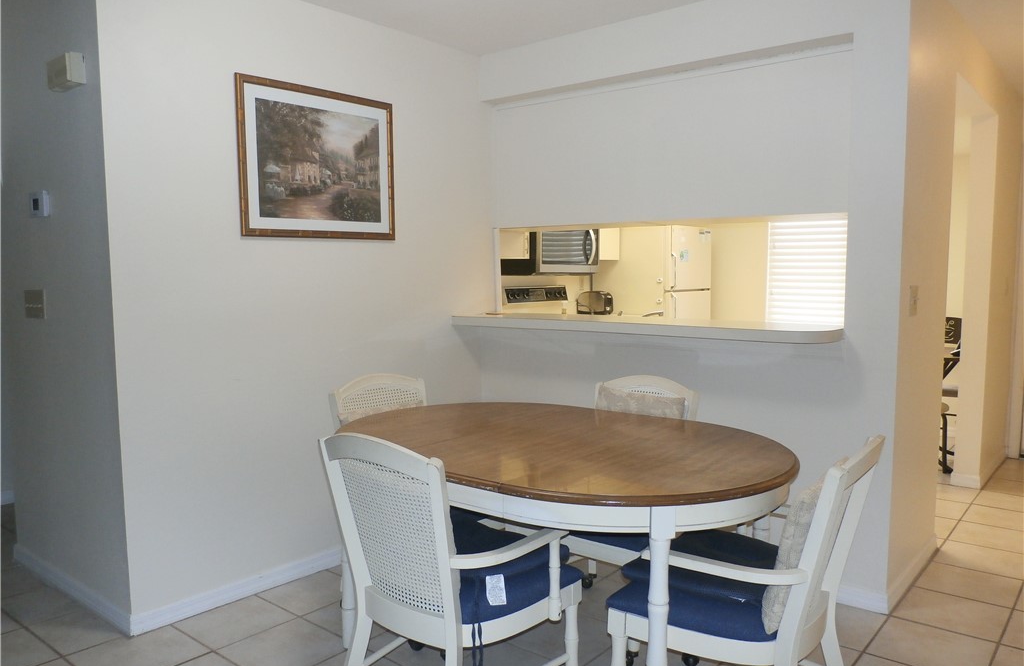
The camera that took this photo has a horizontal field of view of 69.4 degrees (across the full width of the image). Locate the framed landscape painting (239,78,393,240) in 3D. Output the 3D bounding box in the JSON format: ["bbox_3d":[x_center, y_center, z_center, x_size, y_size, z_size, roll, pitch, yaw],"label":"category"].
[{"bbox_3d":[-0.800,-0.715,3.141,0.030,0.620,0.778,4,6,40],"label":"framed landscape painting"}]

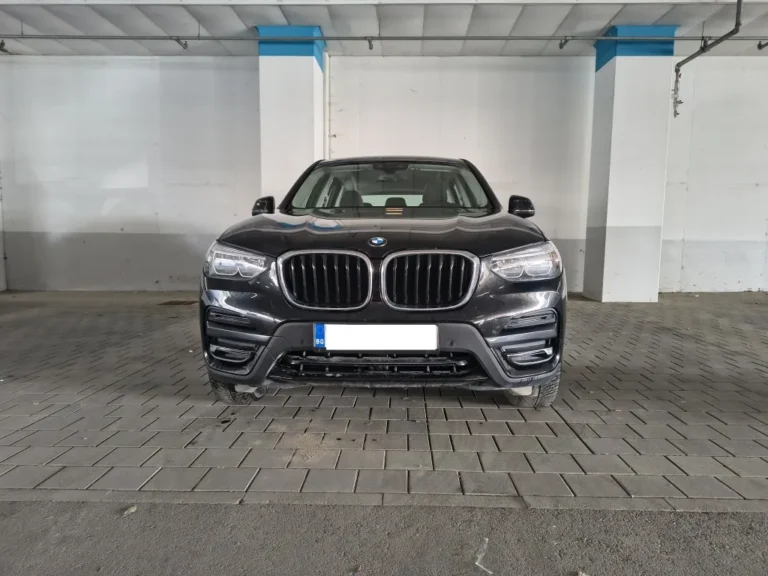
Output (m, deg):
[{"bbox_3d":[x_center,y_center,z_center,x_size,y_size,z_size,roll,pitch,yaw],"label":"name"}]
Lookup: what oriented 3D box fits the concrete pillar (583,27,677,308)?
[{"bbox_3d":[3.637,-1.762,7.999,0.800,3.900,0.800,0,5,2],"label":"concrete pillar"}]

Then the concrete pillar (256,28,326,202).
[{"bbox_3d":[-1.386,-1.791,8.204,0.800,3.920,0.800,0,5,2],"label":"concrete pillar"}]

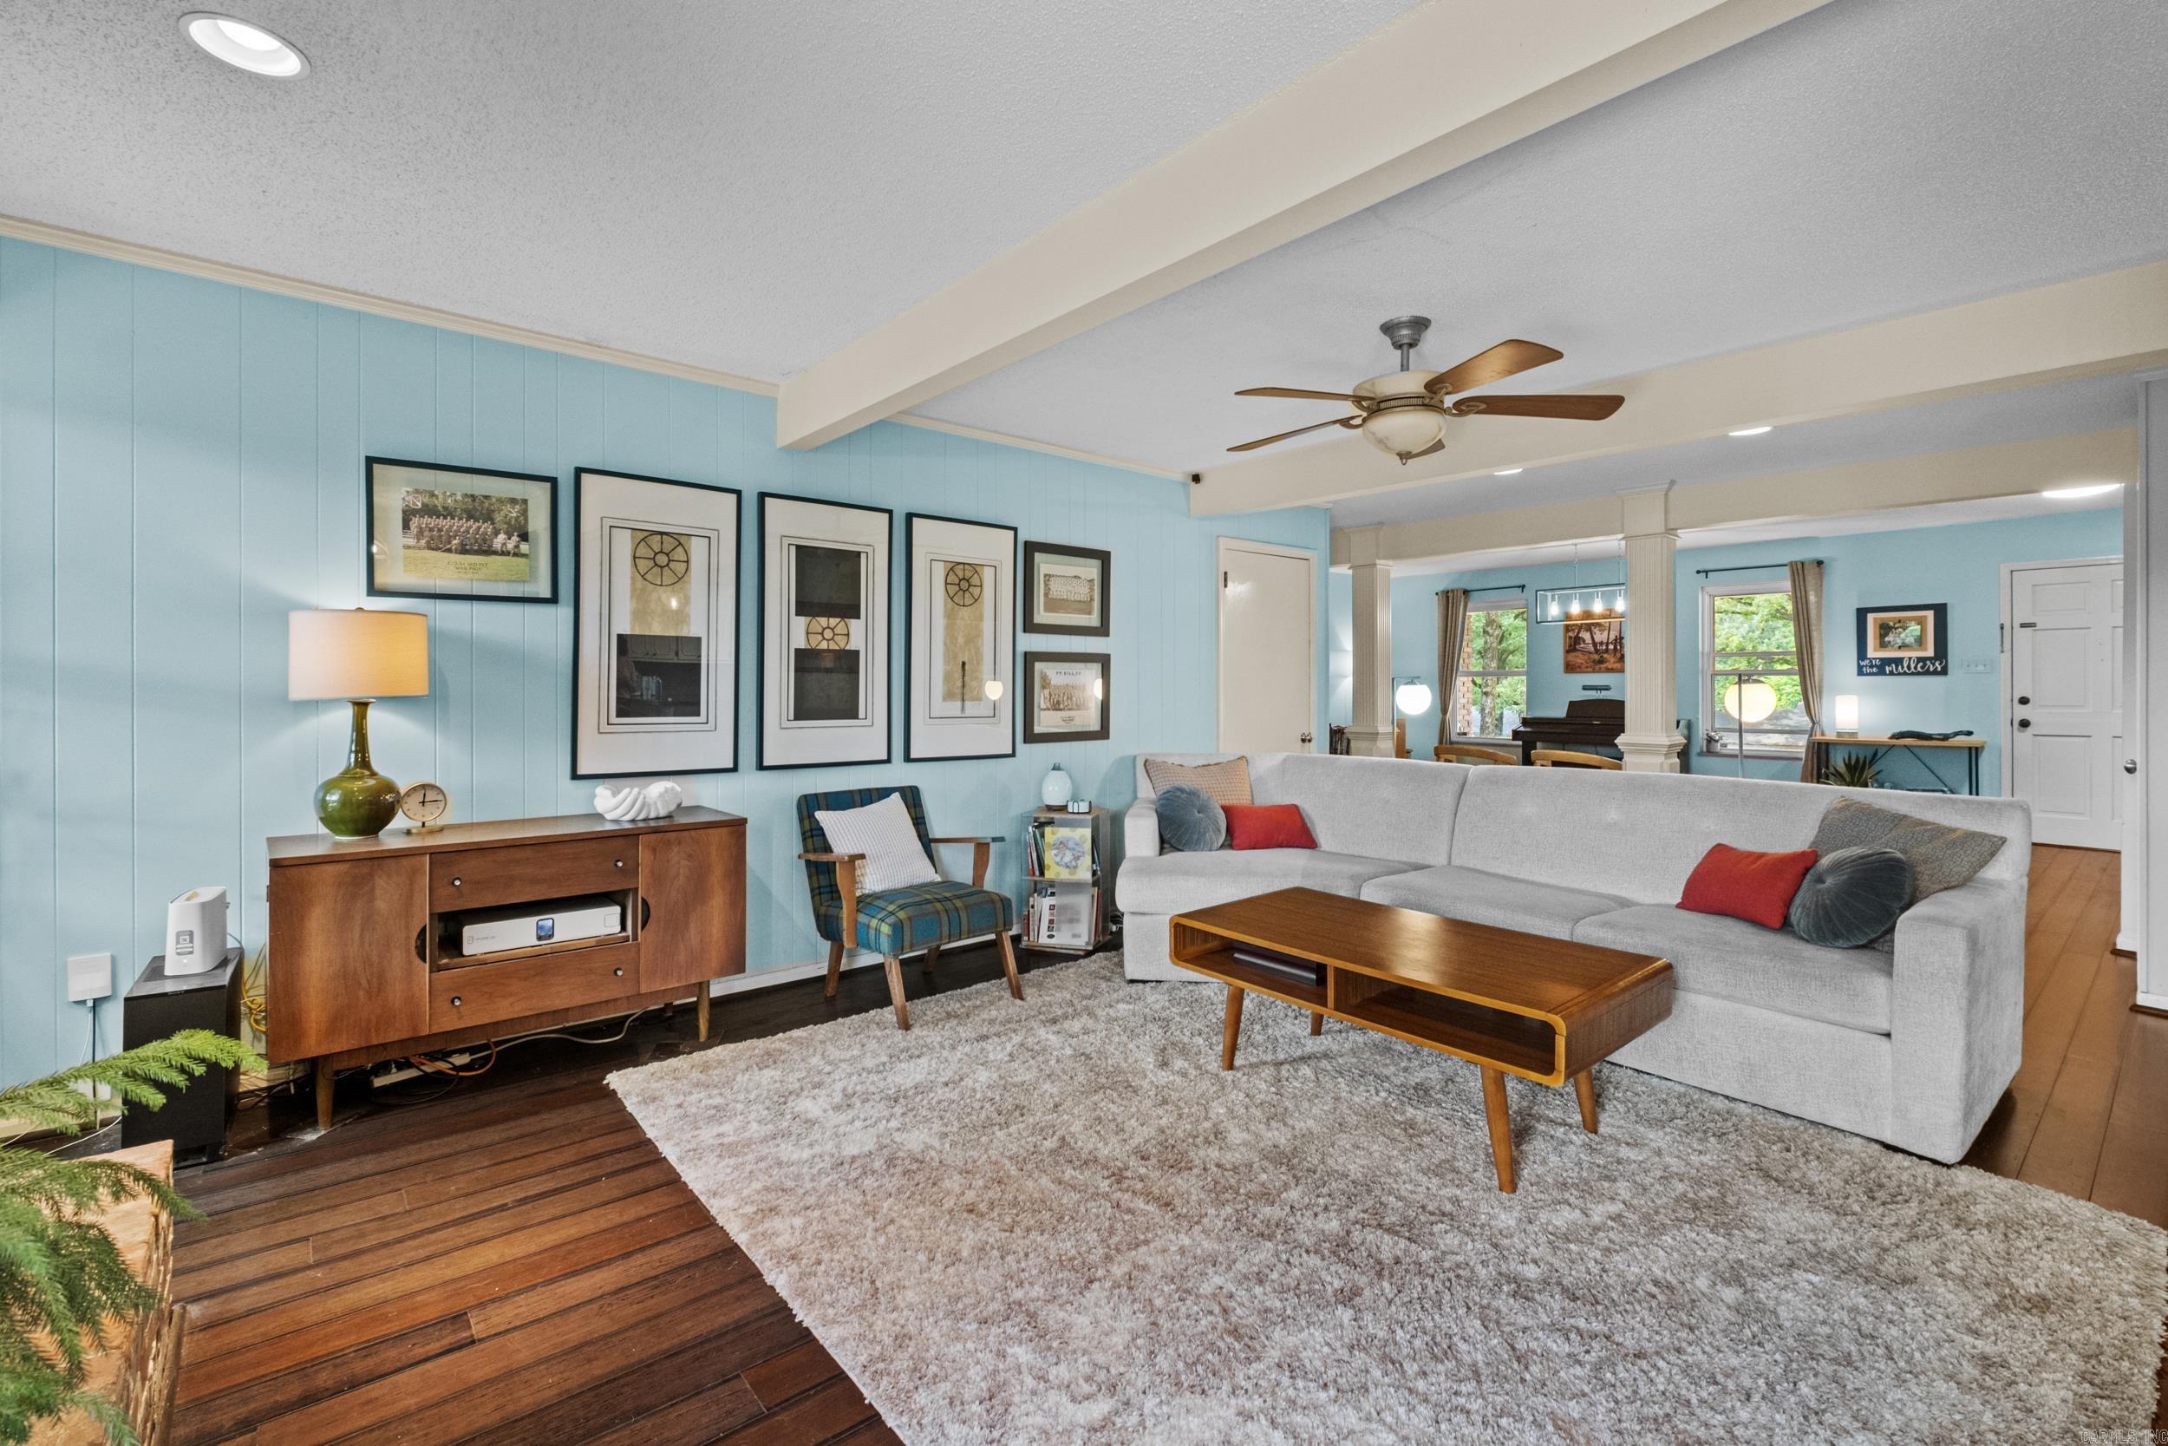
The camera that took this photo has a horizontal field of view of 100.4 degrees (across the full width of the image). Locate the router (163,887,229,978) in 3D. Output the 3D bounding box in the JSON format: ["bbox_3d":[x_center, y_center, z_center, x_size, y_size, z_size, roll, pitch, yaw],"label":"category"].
[{"bbox_3d":[-2.365,0.555,2.410,0.100,0.200,0.105,0,1,-10],"label":"router"}]

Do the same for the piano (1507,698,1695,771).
[{"bbox_3d":[4.982,0.296,8.743,0.460,1.020,1.420,-1,2,-43],"label":"piano"}]

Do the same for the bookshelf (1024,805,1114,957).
[{"bbox_3d":[-0.080,0.719,4.300,0.350,0.630,0.320,0,1,12],"label":"bookshelf"}]

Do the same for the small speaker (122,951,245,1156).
[{"bbox_3d":[-2.418,0.894,2.439,0.195,0.450,0.370,-1,2,-39],"label":"small speaker"}]

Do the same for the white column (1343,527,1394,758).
[{"bbox_3d":[2.218,-0.319,7.023,0.270,2.420,0.270,-1,2,-43],"label":"white column"}]

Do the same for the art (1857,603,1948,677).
[{"bbox_3d":[6.717,-0.681,7.416,0.040,0.595,0.570,-1,1,-38],"label":"art"}]

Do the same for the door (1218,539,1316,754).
[{"bbox_3d":[1.136,-0.041,5.517,0.850,2.080,0.080,-1,1,-38],"label":"door"}]

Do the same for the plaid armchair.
[{"bbox_3d":[-0.671,0.674,3.542,0.620,0.780,0.680,-1,2,-39],"label":"plaid armchair"}]

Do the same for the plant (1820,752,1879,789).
[{"bbox_3d":[6.320,0.490,7.451,0.390,0.500,0.390,-1,1,-38],"label":"plant"}]

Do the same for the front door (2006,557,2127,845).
[{"bbox_3d":[7.381,-0.116,6.569,0.080,2.060,0.900,-1,2,-43],"label":"front door"}]

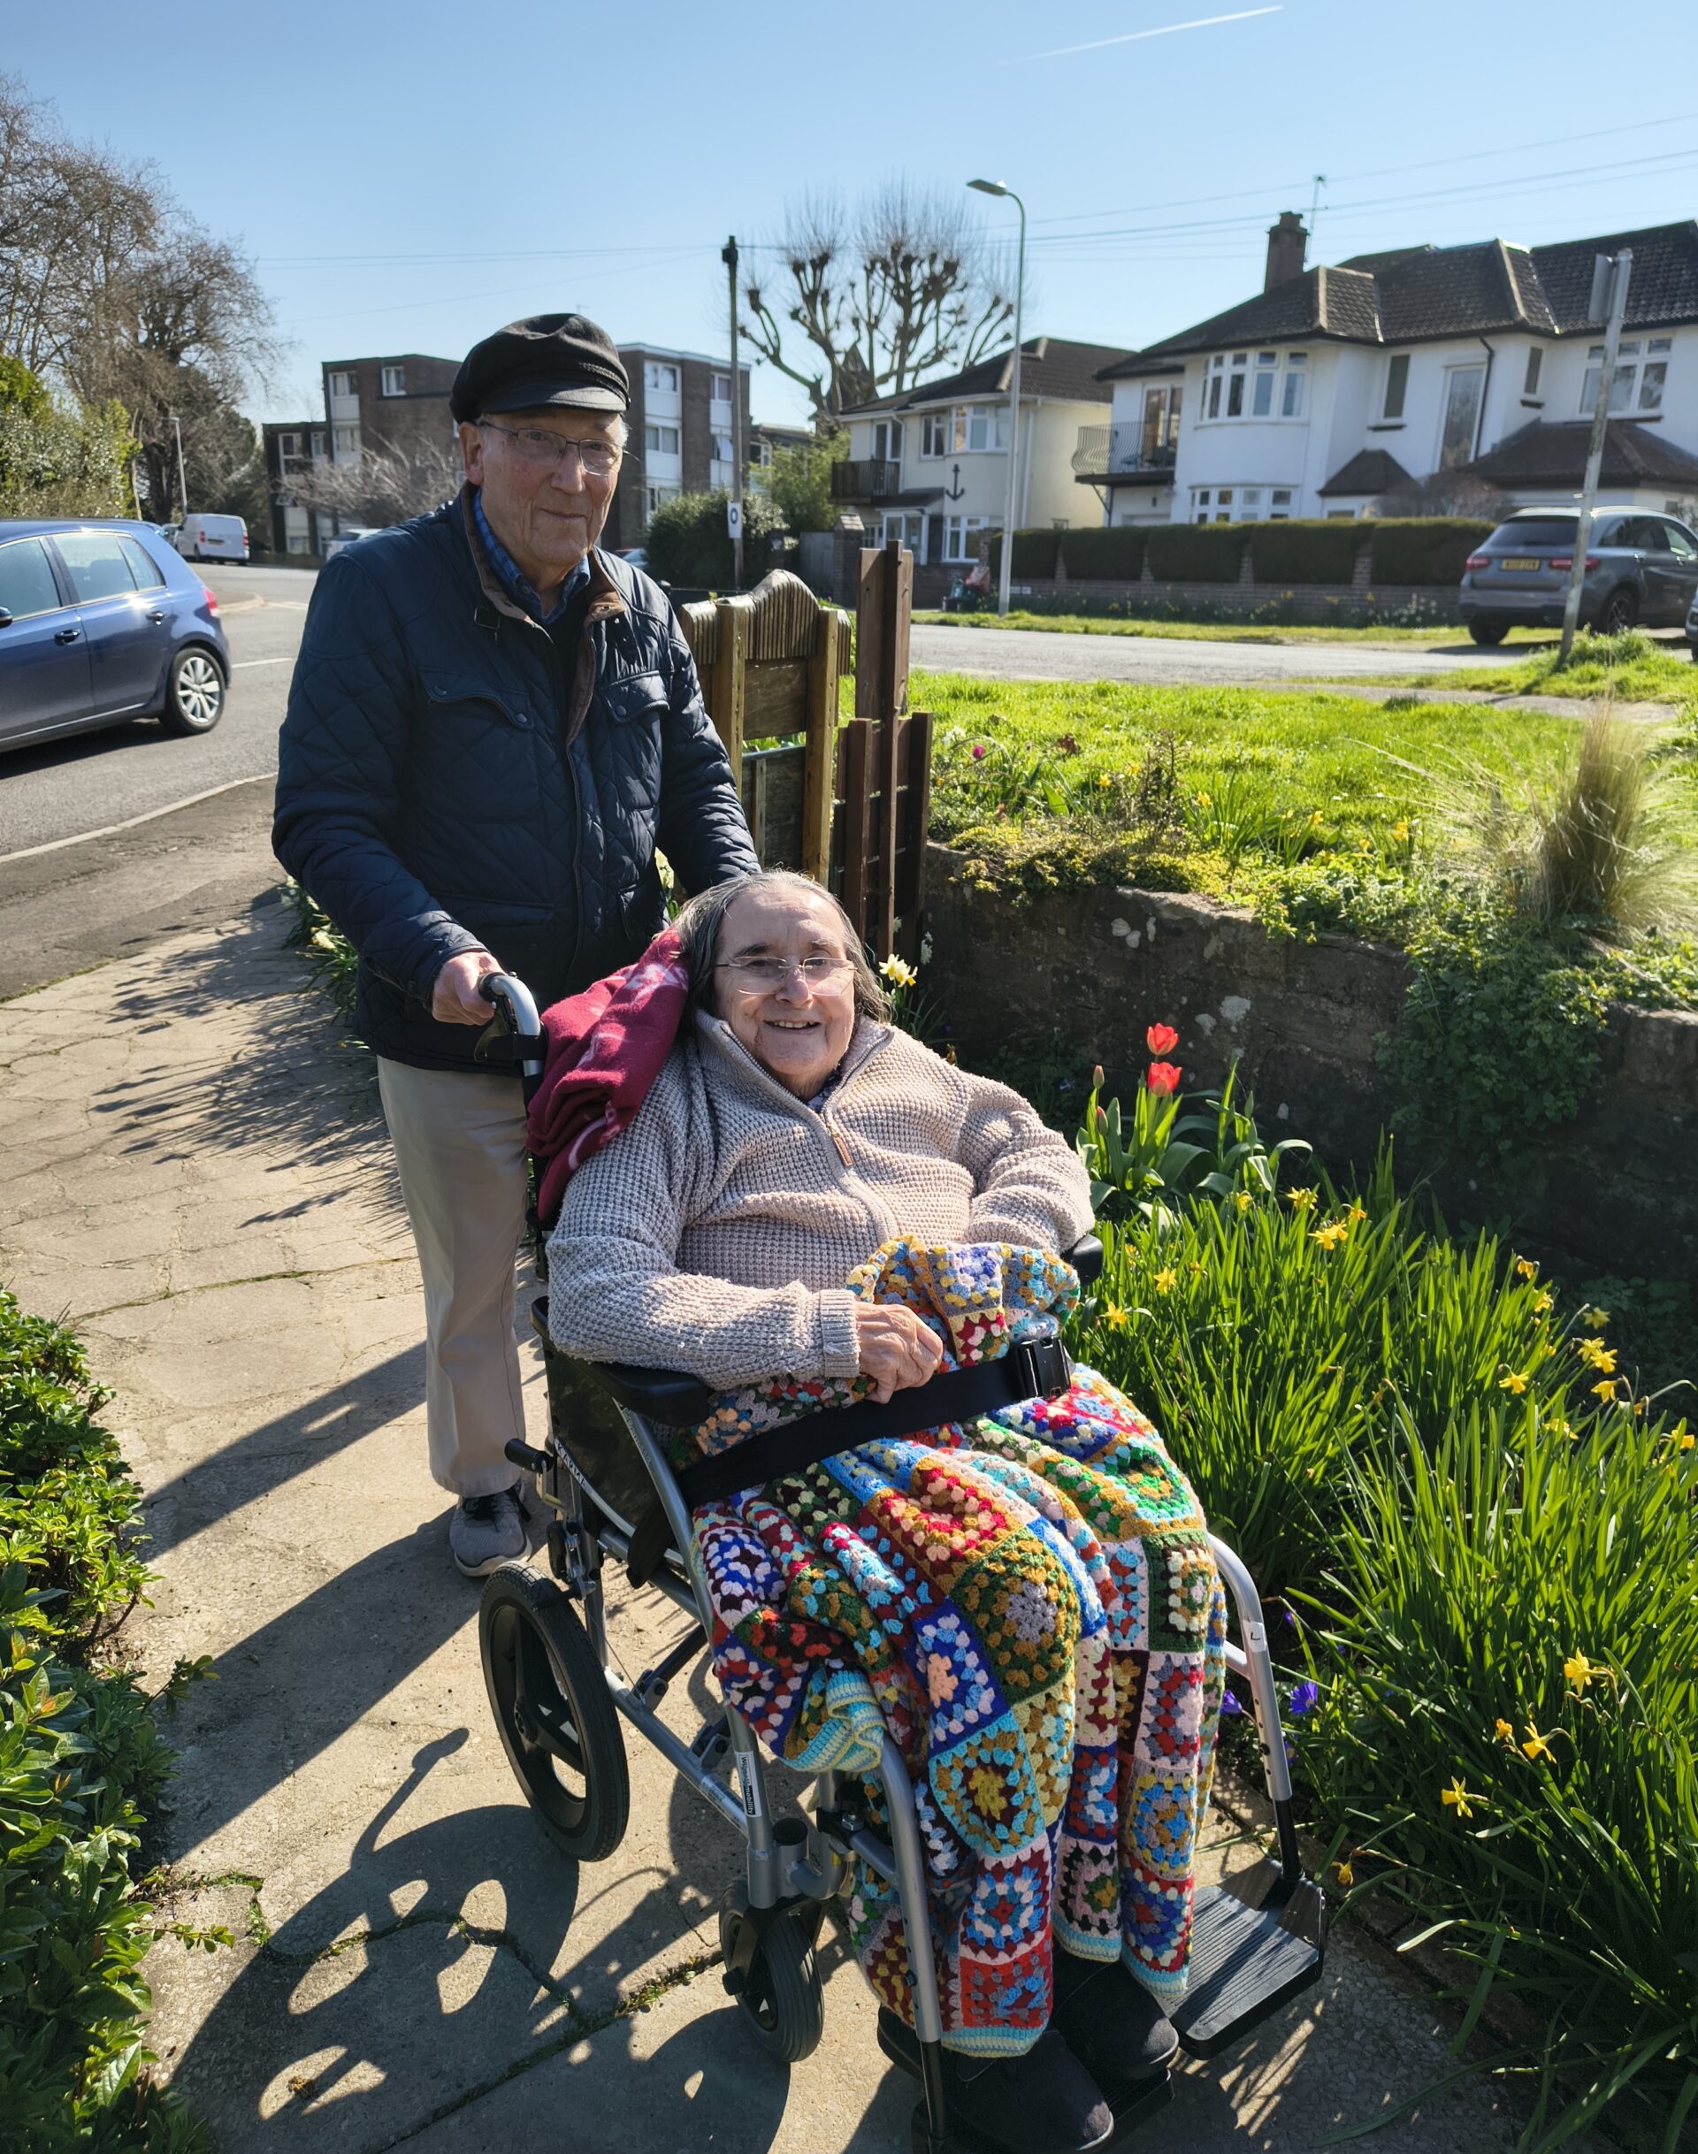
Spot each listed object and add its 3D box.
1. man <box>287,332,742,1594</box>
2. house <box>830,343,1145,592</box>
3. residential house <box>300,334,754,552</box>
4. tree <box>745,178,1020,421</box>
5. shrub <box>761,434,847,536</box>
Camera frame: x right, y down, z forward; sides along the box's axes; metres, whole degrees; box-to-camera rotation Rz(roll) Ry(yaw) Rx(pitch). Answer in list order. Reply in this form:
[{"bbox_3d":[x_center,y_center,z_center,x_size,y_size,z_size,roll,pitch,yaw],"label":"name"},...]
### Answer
[{"bbox_3d":[-0.420,-0.088,2.042,0.600,1.650,0.520,-10,22,-31],"label":"man"},{"bbox_3d":[6.046,-17.791,45.865,9.800,6.900,9.000,-10,22,-30],"label":"house"},{"bbox_3d":[-15.478,-30.440,78.971,20.000,10.200,9.500,12,21,28],"label":"residential house"},{"bbox_3d":[0.898,-24.239,55.144,9.500,12.800,9.000,2,19,0],"label":"tree"},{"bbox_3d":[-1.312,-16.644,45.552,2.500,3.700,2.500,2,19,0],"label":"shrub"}]

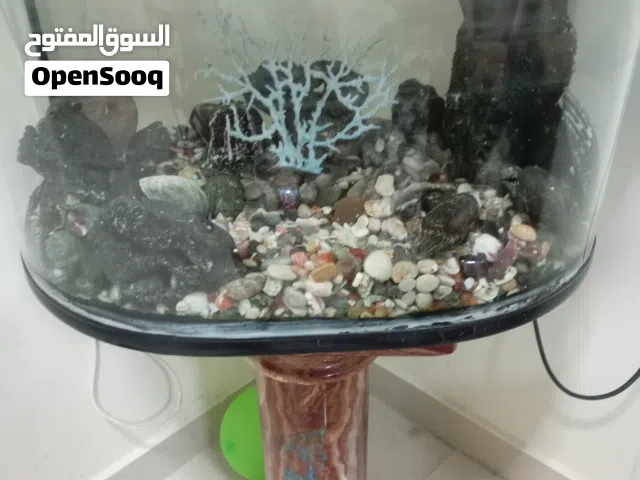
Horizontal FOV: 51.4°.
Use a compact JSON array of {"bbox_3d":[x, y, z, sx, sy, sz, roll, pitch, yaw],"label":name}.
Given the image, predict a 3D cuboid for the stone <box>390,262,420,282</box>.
[{"bbox_3d":[0.090,0.034,0.700,0.027,0.023,0.024,0,28,0],"label":"stone"}]

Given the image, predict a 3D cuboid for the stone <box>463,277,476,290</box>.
[{"bbox_3d":[0.153,0.045,0.682,0.011,0.012,0.012,-1,30,0],"label":"stone"}]

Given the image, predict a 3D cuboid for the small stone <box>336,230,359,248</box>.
[{"bbox_3d":[0.030,-0.002,0.743,0.026,0.021,0.022,-1,31,0],"label":"small stone"}]

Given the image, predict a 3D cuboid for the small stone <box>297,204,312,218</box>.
[{"bbox_3d":[-0.018,-0.034,0.790,0.018,0.015,0.016,0,28,0],"label":"small stone"}]

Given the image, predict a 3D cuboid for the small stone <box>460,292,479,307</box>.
[{"bbox_3d":[0.136,0.054,0.606,0.017,0.011,0.015,0,27,0],"label":"small stone"}]

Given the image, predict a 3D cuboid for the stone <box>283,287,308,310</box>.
[{"bbox_3d":[-0.022,0.053,0.607,0.023,0.017,0.020,9,28,18],"label":"stone"}]

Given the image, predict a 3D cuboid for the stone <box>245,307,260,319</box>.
[{"bbox_3d":[-0.064,0.069,0.630,0.015,0.011,0.013,0,28,0],"label":"stone"}]

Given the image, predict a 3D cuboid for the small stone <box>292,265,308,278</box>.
[{"bbox_3d":[-0.020,0.033,0.694,0.016,0.014,0.015,-1,31,0],"label":"small stone"}]

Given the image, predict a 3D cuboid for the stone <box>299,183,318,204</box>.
[{"bbox_3d":[-0.013,-0.053,0.765,0.023,0.024,0.022,0,27,0],"label":"stone"}]

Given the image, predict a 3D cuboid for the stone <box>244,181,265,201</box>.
[{"bbox_3d":[-0.076,-0.058,0.775,0.023,0.021,0.022,0,27,0],"label":"stone"}]

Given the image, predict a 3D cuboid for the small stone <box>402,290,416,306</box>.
[{"bbox_3d":[0.082,0.053,0.607,0.011,0.011,0.013,-15,30,-26],"label":"small stone"}]

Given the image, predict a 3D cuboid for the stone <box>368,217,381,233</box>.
[{"bbox_3d":[0.062,-0.017,0.752,0.015,0.017,0.017,-1,30,0],"label":"stone"}]

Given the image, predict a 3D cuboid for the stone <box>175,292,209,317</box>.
[{"bbox_3d":[-0.122,0.062,0.640,0.031,0.022,0.028,0,28,0],"label":"stone"}]

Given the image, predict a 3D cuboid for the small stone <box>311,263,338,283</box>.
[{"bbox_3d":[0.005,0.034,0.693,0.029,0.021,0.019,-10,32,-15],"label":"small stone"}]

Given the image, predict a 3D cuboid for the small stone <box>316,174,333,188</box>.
[{"bbox_3d":[0.006,-0.075,0.850,0.022,0.016,0.019,0,28,0],"label":"small stone"}]

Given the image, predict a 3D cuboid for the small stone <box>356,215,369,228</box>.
[{"bbox_3d":[0.047,-0.020,0.730,0.013,0.015,0.013,0,27,0],"label":"small stone"}]

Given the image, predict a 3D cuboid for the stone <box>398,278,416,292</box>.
[{"bbox_3d":[0.089,0.046,0.681,0.018,0.013,0.017,-1,30,0],"label":"stone"}]

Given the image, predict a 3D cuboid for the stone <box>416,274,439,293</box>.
[{"bbox_3d":[0.110,0.045,0.677,0.023,0.018,0.020,-1,31,0],"label":"stone"}]

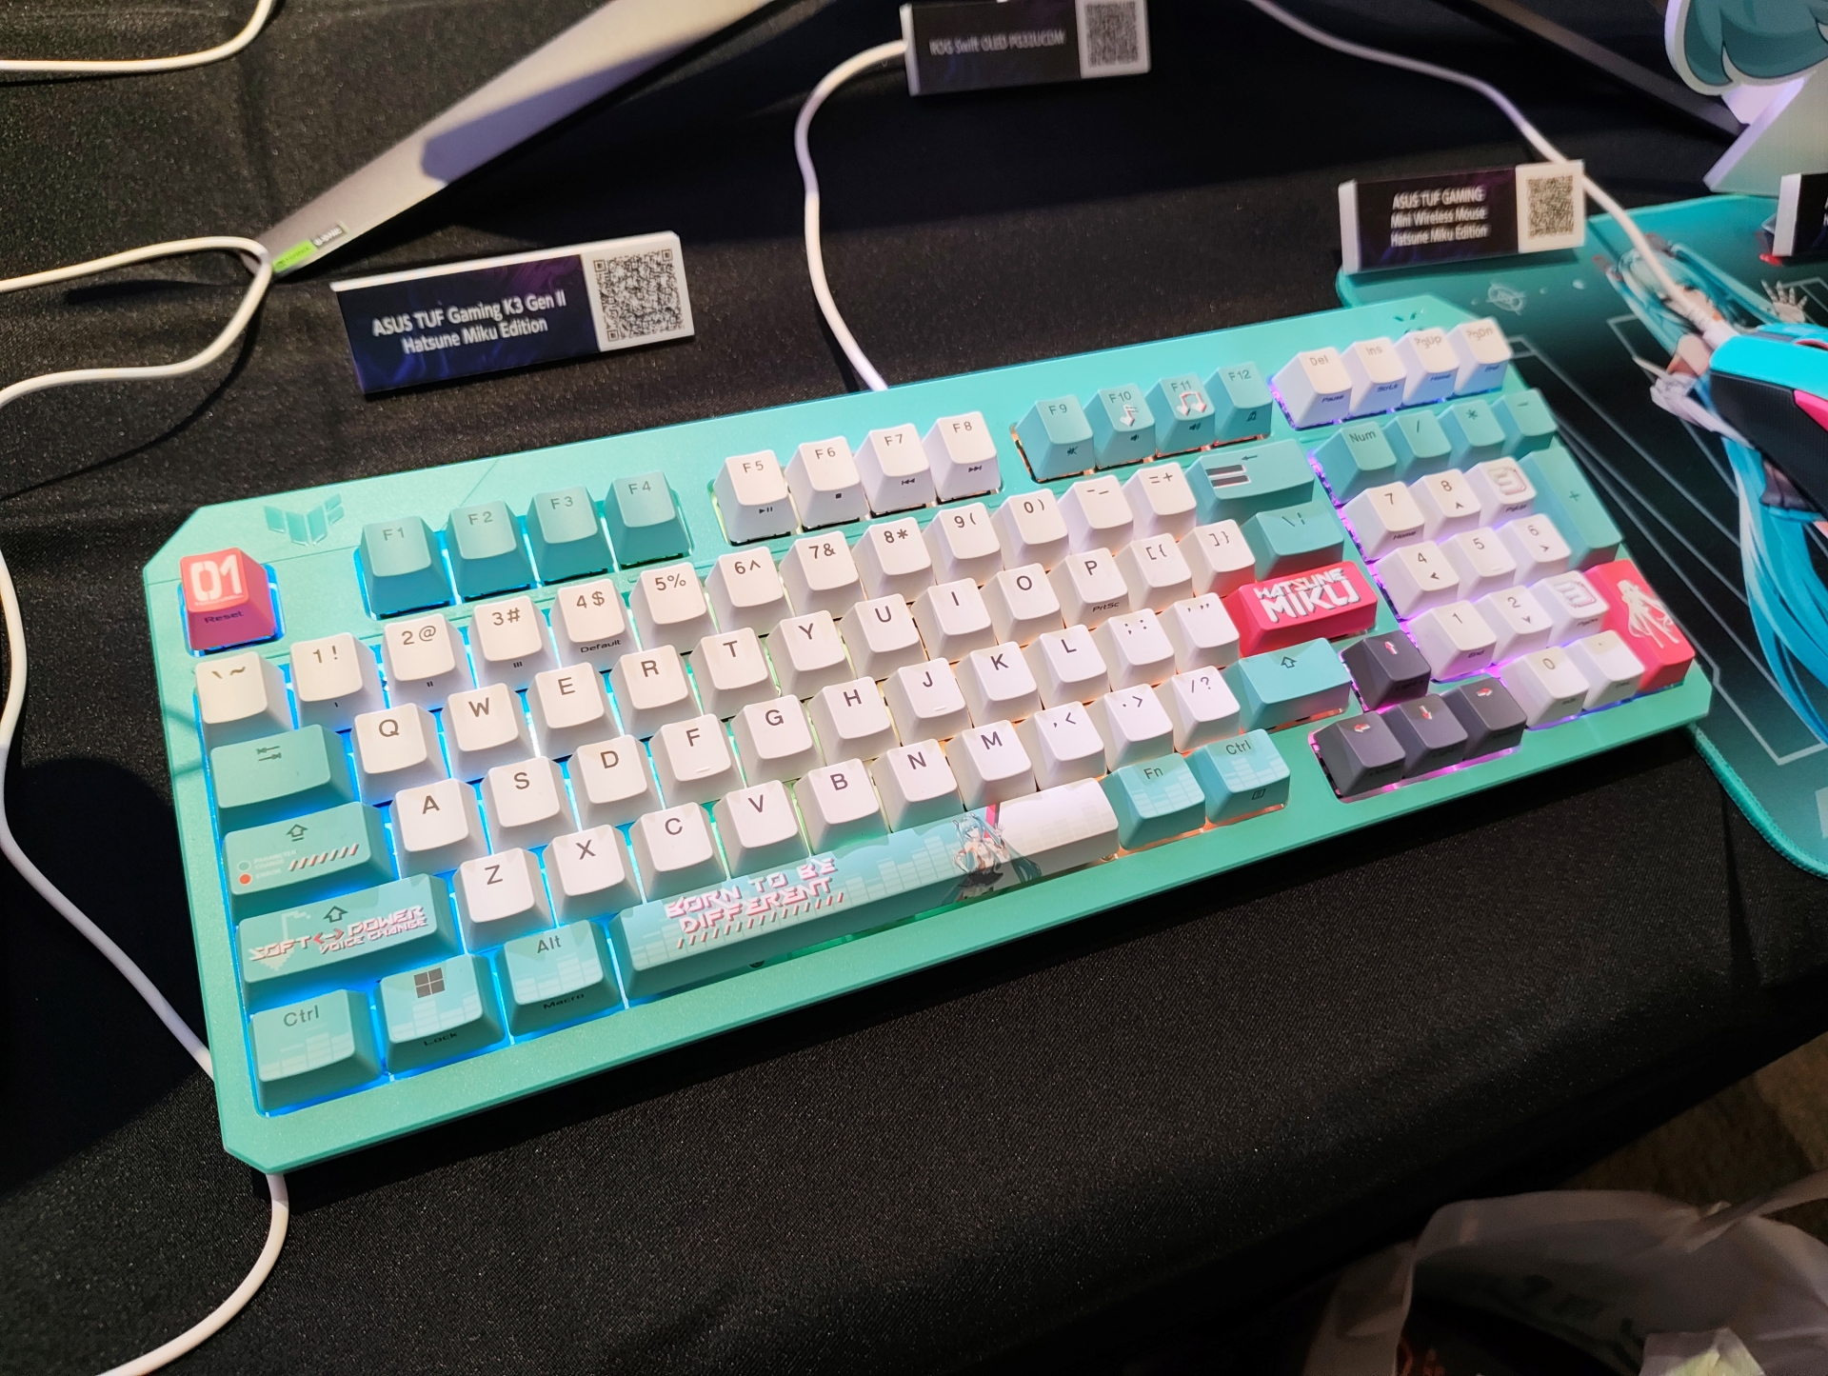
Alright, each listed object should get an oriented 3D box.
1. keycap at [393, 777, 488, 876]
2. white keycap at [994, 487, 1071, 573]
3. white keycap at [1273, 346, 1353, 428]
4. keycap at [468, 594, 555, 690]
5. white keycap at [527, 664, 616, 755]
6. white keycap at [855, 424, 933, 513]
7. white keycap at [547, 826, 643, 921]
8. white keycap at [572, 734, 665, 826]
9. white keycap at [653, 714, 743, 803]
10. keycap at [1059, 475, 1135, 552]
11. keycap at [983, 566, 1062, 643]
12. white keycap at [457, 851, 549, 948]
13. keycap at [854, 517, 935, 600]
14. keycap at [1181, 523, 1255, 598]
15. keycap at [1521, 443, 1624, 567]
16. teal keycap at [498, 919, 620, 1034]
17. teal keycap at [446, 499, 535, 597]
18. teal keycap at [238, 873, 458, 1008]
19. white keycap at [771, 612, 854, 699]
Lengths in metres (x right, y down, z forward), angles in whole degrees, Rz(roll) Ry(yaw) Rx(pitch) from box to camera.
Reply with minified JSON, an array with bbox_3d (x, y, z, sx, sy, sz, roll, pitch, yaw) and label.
[{"bbox_3d":[-0.102,0.029,0.271,0.018,0.008,0.018,-14,69,-17],"label":"keycap"},{"bbox_3d":[0.032,-0.041,0.330,0.018,0.011,0.018,-14,69,-17],"label":"white keycap"},{"bbox_3d":[0.118,-0.088,0.368,0.018,0.012,0.018,-14,69,-17],"label":"white keycap"},{"bbox_3d":[-0.092,-0.010,0.290,0.018,0.012,0.018,-14,68,-17],"label":"keycap"},{"bbox_3d":[-0.077,0.005,0.288,0.018,0.009,0.018,-14,69,-17],"label":"white keycap"},{"bbox_3d":[-0.004,-0.058,0.331,0.018,0.013,0.018,-14,68,-17],"label":"white keycap"},{"bbox_3d":[-0.069,0.039,0.273,0.018,0.009,0.018,-14,69,-17],"label":"white keycap"},{"bbox_3d":[-0.067,0.020,0.282,0.018,0.008,0.018,-14,69,-17],"label":"white keycap"},{"bbox_3d":[-0.049,0.016,0.288,0.018,0.008,0.018,-14,69,-17],"label":"white keycap"},{"bbox_3d":[0.049,-0.045,0.336,0.018,0.013,0.018,-14,67,-17],"label":"keycap"},{"bbox_3d":[0.029,-0.021,0.322,0.018,0.011,0.018,-14,67,-17],"label":"keycap"},{"bbox_3d":[-0.087,0.044,0.267,0.018,0.010,0.018,-14,68,-17],"label":"white keycap"},{"bbox_3d":[-0.004,-0.032,0.319,0.018,0.012,0.018,-14,68,-17],"label":"keycap"},{"bbox_3d":[0.082,-0.034,0.338,0.018,0.009,0.018,-14,68,-17],"label":"keycap"},{"bbox_3d":[0.190,-0.052,0.367,0.018,0.009,0.037,-14,69,-17],"label":"keycap"},{"bbox_3d":[-0.074,0.059,0.262,0.023,0.010,0.018,-14,68,-17],"label":"teal keycap"},{"bbox_3d":[-0.101,-0.034,0.300,0.018,0.013,0.018,-14,68,-17],"label":"teal keycap"},{"bbox_3d":[-0.115,0.051,0.258,0.042,0.010,0.018,-14,68,-17],"label":"teal keycap"},{"bbox_3d":[-0.024,-0.008,0.305,0.018,0.009,0.018,-14,68,-17],"label":"white keycap"}]

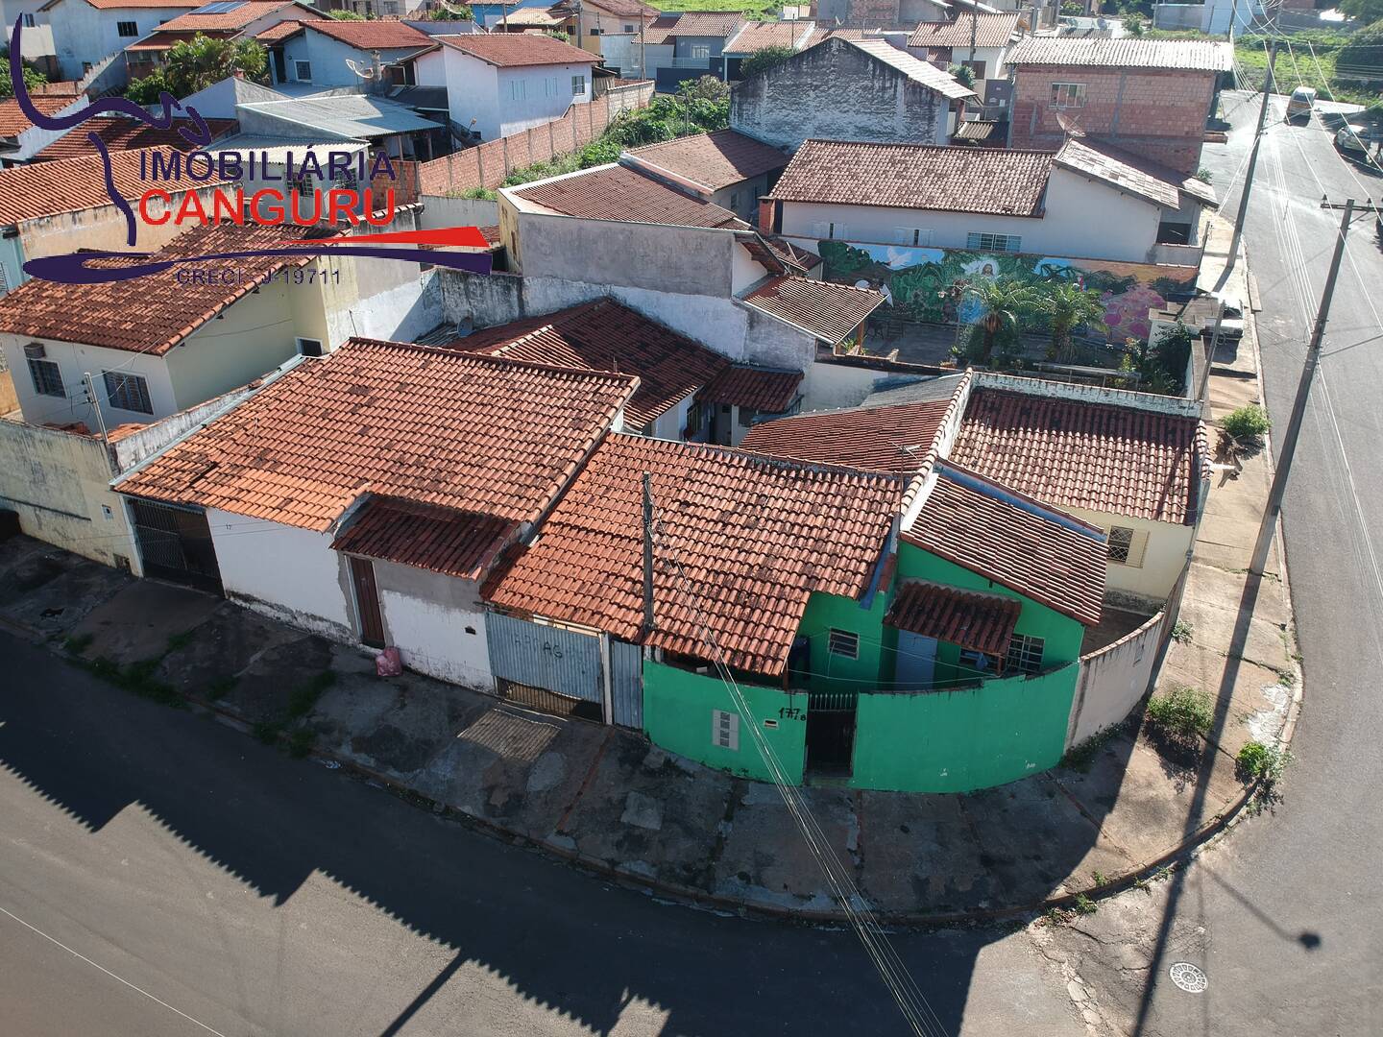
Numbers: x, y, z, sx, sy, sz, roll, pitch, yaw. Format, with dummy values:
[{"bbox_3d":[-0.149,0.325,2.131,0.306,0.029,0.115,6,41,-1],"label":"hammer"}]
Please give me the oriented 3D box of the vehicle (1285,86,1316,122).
[{"bbox_3d":[46.763,-32.062,76.902,1.700,1.560,4.100,11,33,22],"label":"vehicle"}]

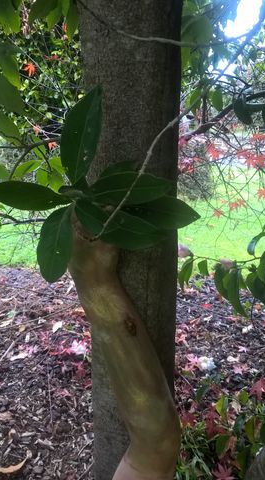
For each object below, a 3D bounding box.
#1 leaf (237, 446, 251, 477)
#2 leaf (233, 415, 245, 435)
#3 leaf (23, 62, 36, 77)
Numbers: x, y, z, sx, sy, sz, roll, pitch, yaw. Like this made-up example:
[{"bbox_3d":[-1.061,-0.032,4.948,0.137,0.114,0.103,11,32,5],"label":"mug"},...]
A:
[{"bbox_3d":[0.322,0.637,1.100,0.036,0.083,0.025,-16,14,-6],"label":"leaf"},{"bbox_3d":[0.364,0.628,1.300,0.036,0.066,0.022,14,11,11],"label":"leaf"},{"bbox_3d":[-0.404,-0.669,1.500,0.050,0.054,0.020,0,6,0],"label":"leaf"}]

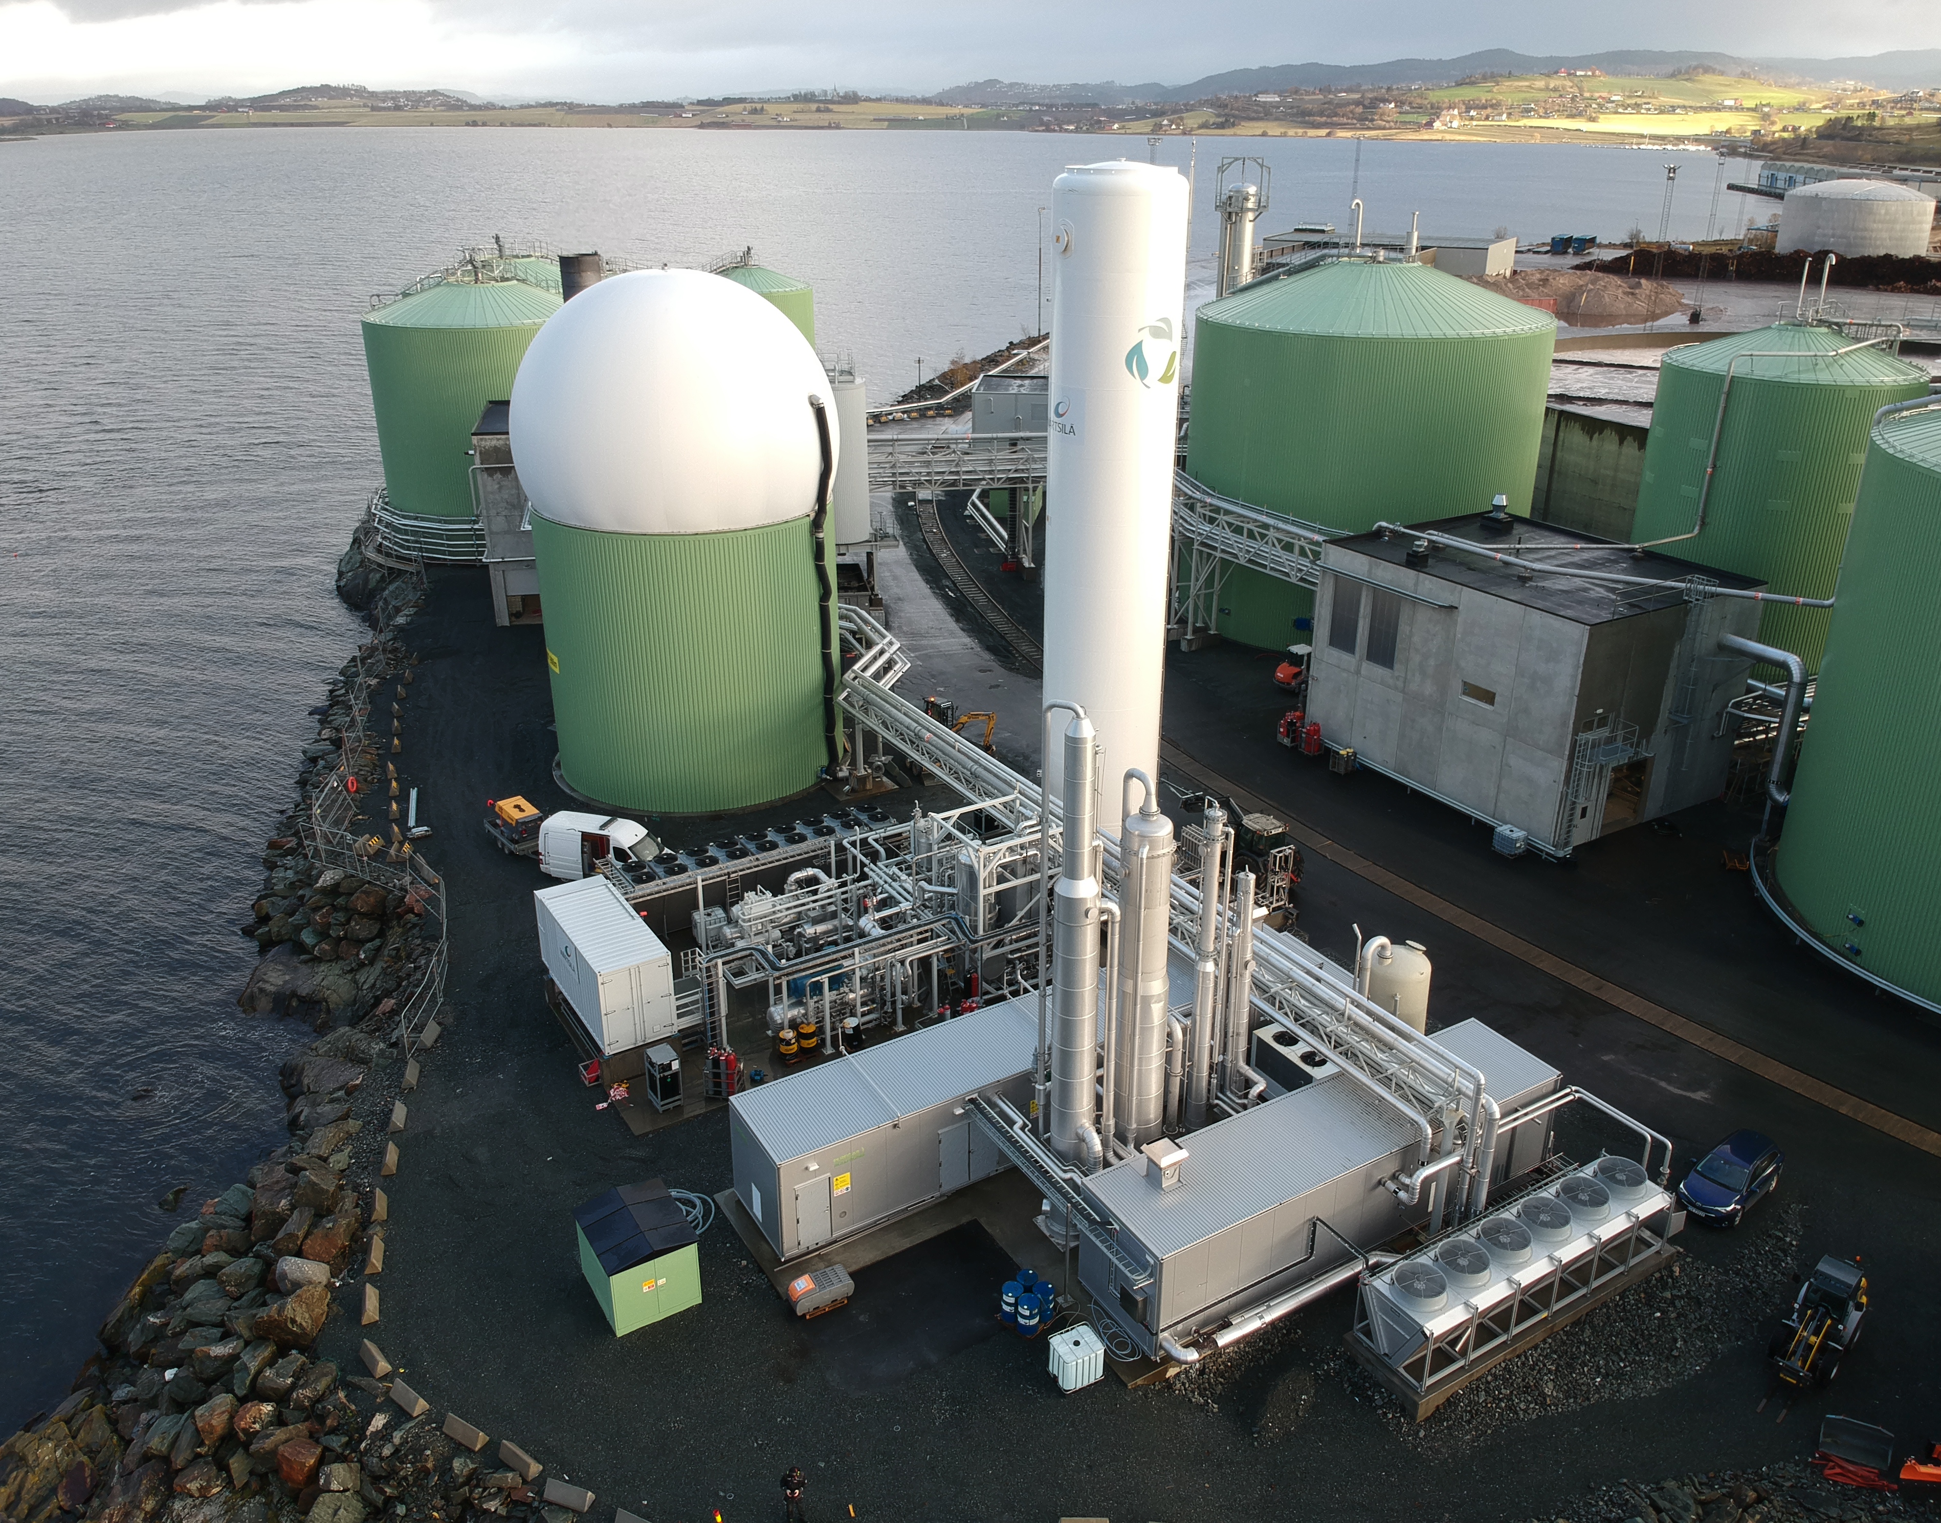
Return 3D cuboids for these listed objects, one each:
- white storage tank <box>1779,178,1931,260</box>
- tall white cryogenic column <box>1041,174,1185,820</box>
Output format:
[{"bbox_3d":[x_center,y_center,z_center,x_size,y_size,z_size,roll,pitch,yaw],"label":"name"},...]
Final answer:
[{"bbox_3d":[198.285,-121.066,328.683,30.400,16.875,30.400,0,23,0],"label":"white storage tank"},{"bbox_3d":[4.954,-6.792,52.921,4.406,27.400,4.406,0,23,0],"label":"tall white cryogenic column"}]

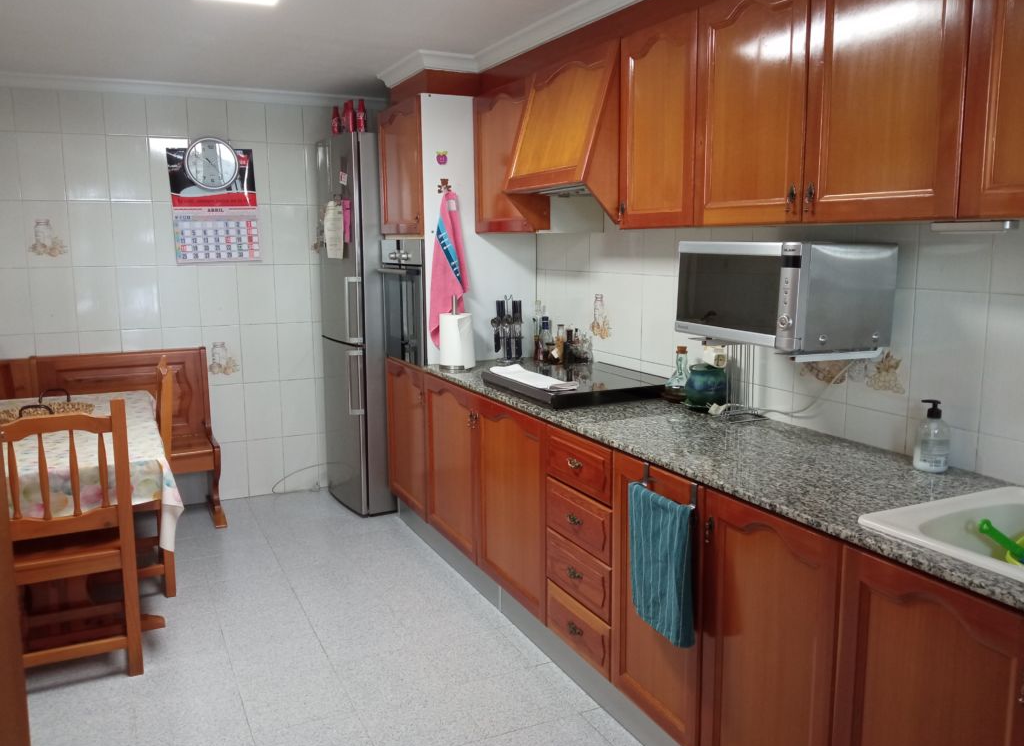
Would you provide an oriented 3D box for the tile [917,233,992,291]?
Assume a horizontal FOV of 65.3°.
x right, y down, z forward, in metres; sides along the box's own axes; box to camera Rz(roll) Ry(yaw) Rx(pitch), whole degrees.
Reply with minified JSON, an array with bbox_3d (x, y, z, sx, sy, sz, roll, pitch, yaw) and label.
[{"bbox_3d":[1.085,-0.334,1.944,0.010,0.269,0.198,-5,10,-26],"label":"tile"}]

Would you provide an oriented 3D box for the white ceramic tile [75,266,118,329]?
[{"bbox_3d":[-2.158,-0.383,4.160,0.200,0.334,0.010,-5,10,-26],"label":"white ceramic tile"}]

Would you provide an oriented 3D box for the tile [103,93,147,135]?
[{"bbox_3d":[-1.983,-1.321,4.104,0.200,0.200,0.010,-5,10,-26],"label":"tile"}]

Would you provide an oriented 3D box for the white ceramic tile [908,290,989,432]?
[{"bbox_3d":[1.098,-0.036,2.014,0.010,0.333,0.200,-5,10,-26],"label":"white ceramic tile"}]

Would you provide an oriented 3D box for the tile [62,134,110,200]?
[{"bbox_3d":[-2.160,-1.041,4.051,0.200,0.334,0.010,-5,10,-26],"label":"tile"}]

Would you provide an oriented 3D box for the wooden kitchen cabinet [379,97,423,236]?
[{"bbox_3d":[-0.274,-0.992,3.958,0.591,0.606,0.617,-5,10,-26],"label":"wooden kitchen cabinet"}]

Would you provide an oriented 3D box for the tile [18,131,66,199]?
[{"bbox_3d":[-2.339,-1.027,3.963,0.200,0.334,0.010,-5,10,-26],"label":"tile"}]

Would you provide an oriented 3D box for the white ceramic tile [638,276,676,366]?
[{"bbox_3d":[0.559,-0.203,3.042,0.010,0.335,0.196,-5,10,-26],"label":"white ceramic tile"}]

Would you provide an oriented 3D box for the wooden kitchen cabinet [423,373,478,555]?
[{"bbox_3d":[-0.008,0.368,3.574,0.580,0.700,0.605,-5,10,-26],"label":"wooden kitchen cabinet"}]

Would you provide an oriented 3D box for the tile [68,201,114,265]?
[{"bbox_3d":[-2.159,-0.714,4.112,0.198,0.332,0.010,-5,10,-26],"label":"tile"}]

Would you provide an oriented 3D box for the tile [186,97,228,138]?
[{"bbox_3d":[-1.622,-1.355,4.272,0.200,0.212,0.010,-5,10,-26],"label":"tile"}]

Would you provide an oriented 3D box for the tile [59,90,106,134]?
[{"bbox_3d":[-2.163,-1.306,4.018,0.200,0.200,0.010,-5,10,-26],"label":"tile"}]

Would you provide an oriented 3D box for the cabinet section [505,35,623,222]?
[{"bbox_3d":[0.302,-0.834,2.926,0.454,0.603,0.591,-5,10,-26],"label":"cabinet section"}]

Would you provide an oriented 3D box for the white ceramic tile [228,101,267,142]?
[{"bbox_3d":[-1.437,-1.362,4.342,0.200,0.204,0.010,-4,10,-22],"label":"white ceramic tile"}]

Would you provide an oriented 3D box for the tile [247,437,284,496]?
[{"bbox_3d":[-1.438,0.548,4.670,0.200,0.334,0.010,-5,10,-26],"label":"tile"}]

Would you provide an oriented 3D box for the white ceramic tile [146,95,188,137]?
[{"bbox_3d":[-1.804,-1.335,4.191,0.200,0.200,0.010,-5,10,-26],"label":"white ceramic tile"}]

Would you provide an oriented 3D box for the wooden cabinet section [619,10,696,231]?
[{"bbox_3d":[0.596,-0.762,2.518,0.340,0.603,0.395,-5,10,-26],"label":"wooden cabinet section"}]

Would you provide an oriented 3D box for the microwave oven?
[{"bbox_3d":[0.744,-0.227,2.245,0.345,0.268,0.485,-4,10,-24],"label":"microwave oven"}]

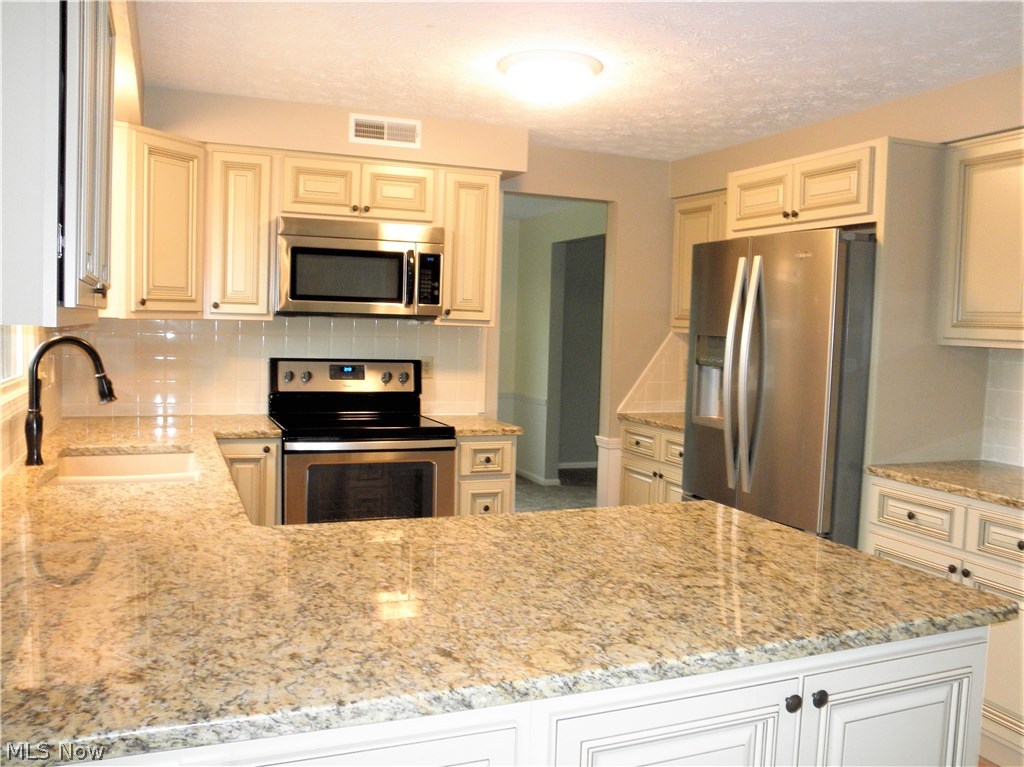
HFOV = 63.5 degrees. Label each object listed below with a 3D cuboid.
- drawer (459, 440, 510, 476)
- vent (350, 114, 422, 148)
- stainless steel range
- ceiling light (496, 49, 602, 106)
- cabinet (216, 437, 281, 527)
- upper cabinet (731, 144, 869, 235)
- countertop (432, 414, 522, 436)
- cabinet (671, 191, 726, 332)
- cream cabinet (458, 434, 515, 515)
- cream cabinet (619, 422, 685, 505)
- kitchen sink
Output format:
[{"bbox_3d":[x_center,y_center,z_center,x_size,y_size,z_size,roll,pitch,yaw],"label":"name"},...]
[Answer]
[{"bbox_3d":[-0.199,0.336,4.122,0.265,0.160,0.455,0,5,-23],"label":"drawer"},{"bbox_3d":[-0.588,-1.186,3.894,0.342,0.133,0.030,0,5,-23],"label":"vent"},{"bbox_3d":[-0.726,0.501,3.940,0.763,1.198,0.650,0,5,-23],"label":"stainless steel range"},{"bbox_3d":[0.138,-1.114,3.036,0.380,0.120,0.380,2,5,0],"label":"ceiling light"},{"bbox_3d":[-1.247,0.657,3.781,0.310,0.877,0.585,0,5,-23],"label":"cabinet"},{"bbox_3d":[1.462,-0.795,3.602,0.630,0.305,0.900,0,5,-23],"label":"upper cabinet"},{"bbox_3d":[-0.221,0.204,4.163,0.340,0.035,0.600,0,5,-23],"label":"countertop"},{"bbox_3d":[1.260,-0.654,4.576,0.305,0.773,0.840,0,5,-23],"label":"cabinet"},{"bbox_3d":[-0.241,0.658,4.205,0.313,0.877,0.585,0,5,-23],"label":"cream cabinet"},{"bbox_3d":[1.061,0.670,4.627,0.610,0.877,0.820,0,5,-23],"label":"cream cabinet"},{"bbox_3d":[-1.277,0.396,2.734,0.450,0.210,0.740,0,5,-23],"label":"kitchen sink"}]

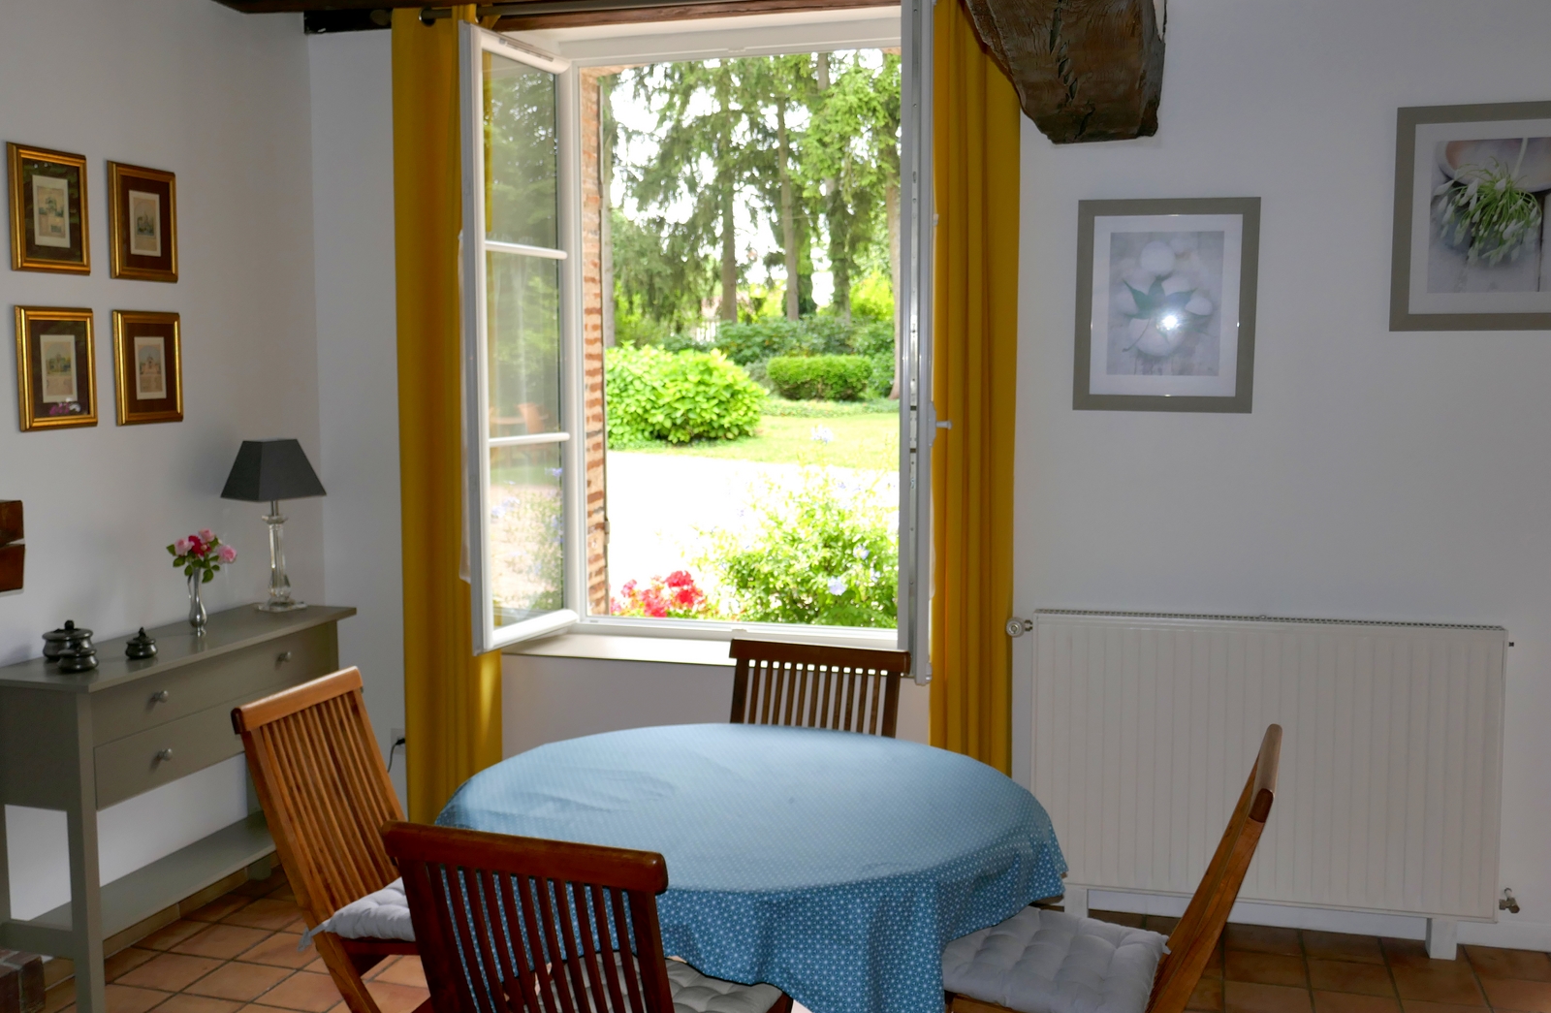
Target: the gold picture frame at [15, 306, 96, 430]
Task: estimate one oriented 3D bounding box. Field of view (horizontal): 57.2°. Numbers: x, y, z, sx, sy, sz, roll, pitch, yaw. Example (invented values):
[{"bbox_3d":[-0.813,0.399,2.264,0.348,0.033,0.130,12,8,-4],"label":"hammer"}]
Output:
[{"bbox_3d":[-1.836,-0.353,3.641,0.023,0.309,0.237,1,5,16],"label":"gold picture frame"}]

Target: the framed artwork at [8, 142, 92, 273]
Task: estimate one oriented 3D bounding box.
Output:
[{"bbox_3d":[-1.838,-0.747,3.606,0.023,0.309,0.237,1,5,16],"label":"framed artwork"}]

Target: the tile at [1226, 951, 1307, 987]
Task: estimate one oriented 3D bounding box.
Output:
[{"bbox_3d":[1.278,1.213,3.715,0.201,0.012,0.199,1,5,16],"label":"tile"}]

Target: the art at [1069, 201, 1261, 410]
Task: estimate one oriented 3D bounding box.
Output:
[{"bbox_3d":[1.073,-0.551,3.914,0.479,0.580,0.022,2,6,16],"label":"art"}]

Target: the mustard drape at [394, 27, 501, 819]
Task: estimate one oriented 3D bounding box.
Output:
[{"bbox_3d":[-1.025,-0.217,4.471,0.325,2.630,0.110,2,6,16],"label":"mustard drape"}]

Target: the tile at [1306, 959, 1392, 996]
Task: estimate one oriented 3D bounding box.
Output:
[{"bbox_3d":[1.479,1.217,3.656,0.201,0.012,0.199,1,5,16],"label":"tile"}]

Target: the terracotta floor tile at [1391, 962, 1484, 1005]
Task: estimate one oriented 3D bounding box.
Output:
[{"bbox_3d":[1.680,1.222,3.597,0.203,0.012,0.199,1,5,16],"label":"terracotta floor tile"}]

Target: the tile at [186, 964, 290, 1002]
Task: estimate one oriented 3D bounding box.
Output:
[{"bbox_3d":[-1.368,1.221,3.639,0.198,0.012,0.193,2,6,16],"label":"tile"}]

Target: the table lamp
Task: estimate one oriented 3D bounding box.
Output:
[{"bbox_3d":[-1.509,0.058,4.287,0.220,0.510,0.220,4,6,40],"label":"table lamp"}]

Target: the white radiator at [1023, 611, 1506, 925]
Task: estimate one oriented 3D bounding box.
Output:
[{"bbox_3d":[1.322,0.693,3.904,1.209,0.769,0.092,1,5,16],"label":"white radiator"}]

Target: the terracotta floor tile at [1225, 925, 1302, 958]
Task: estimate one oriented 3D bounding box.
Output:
[{"bbox_3d":[1.335,1.194,3.920,0.199,0.012,0.196,2,6,16],"label":"terracotta floor tile"}]

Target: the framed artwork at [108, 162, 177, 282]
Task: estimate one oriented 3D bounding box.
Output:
[{"bbox_3d":[-1.717,-0.768,3.870,0.021,0.304,0.236,2,6,16],"label":"framed artwork"}]

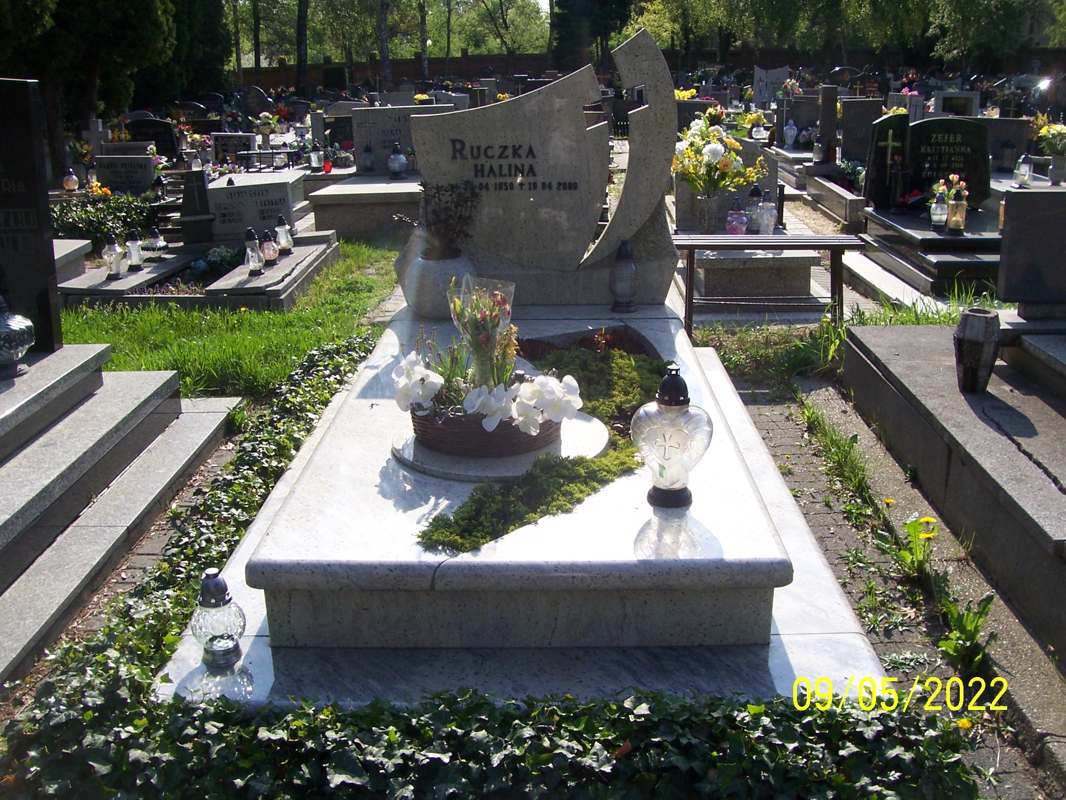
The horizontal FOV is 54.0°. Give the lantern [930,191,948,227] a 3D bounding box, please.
[{"bbox_3d":[2.548,-1.203,6.542,0.108,0.210,0.108,-1,18,0],"label":"lantern"}]

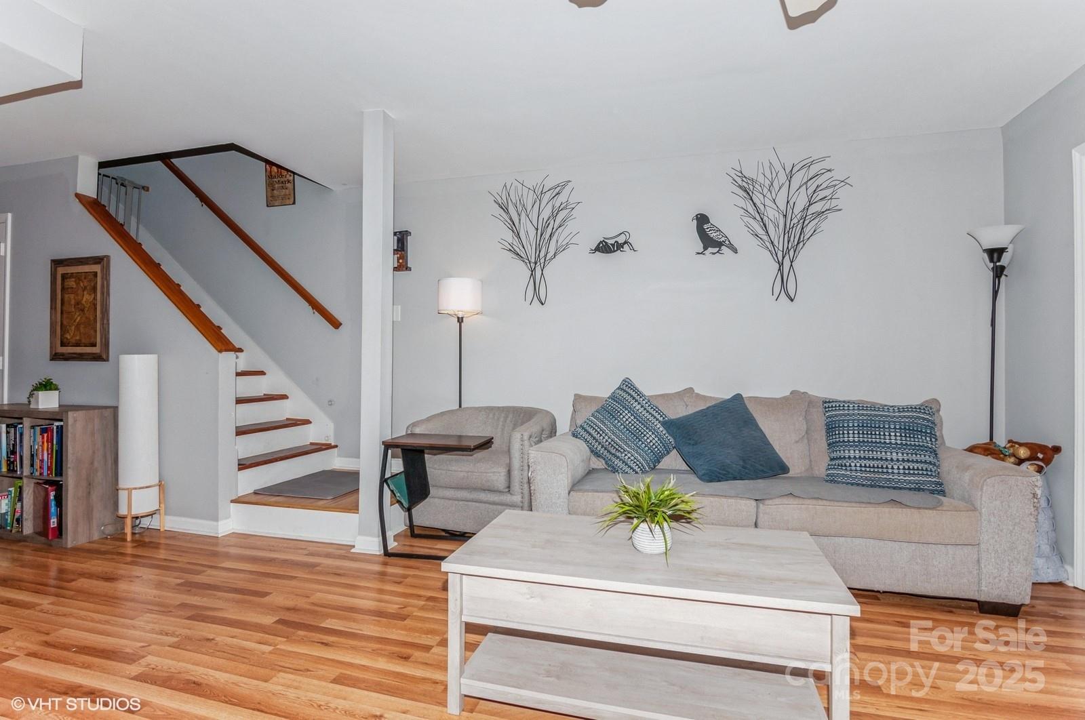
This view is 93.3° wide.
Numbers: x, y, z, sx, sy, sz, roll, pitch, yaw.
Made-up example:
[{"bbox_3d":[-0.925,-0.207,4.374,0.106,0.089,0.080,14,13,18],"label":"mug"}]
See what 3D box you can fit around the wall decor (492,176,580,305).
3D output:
[{"bbox_3d":[-0.060,-0.866,3.698,0.700,0.955,0.040,0,-1,14],"label":"wall decor"}]

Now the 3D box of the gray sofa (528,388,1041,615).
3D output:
[{"bbox_3d":[1.087,0.617,2.791,2.147,0.894,0.941,0,0,15],"label":"gray sofa"}]

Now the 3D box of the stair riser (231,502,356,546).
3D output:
[{"bbox_3d":[-1.476,0.972,3.055,0.910,0.195,0.030,0,-1,14],"label":"stair riser"}]

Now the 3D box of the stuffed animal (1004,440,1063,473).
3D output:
[{"bbox_3d":[2.437,0.488,2.551,0.240,0.180,0.200,0,-1,35],"label":"stuffed animal"}]

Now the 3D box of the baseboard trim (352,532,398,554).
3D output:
[{"bbox_3d":[-0.956,1.023,2.920,0.180,0.097,0.180,0,-1,14],"label":"baseboard trim"}]

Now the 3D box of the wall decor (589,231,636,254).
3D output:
[{"bbox_3d":[0.491,-0.817,3.563,0.340,0.178,0.025,0,-1,14],"label":"wall decor"}]

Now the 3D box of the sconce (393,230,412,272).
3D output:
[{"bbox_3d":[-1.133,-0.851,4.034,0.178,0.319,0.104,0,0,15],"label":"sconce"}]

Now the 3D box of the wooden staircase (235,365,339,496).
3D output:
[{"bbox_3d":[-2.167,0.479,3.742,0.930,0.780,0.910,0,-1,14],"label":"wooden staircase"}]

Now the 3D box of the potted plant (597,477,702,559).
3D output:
[{"bbox_3d":[0.341,0.488,1.641,0.298,0.235,0.282,0,0,15],"label":"potted plant"}]

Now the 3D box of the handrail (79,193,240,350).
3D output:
[{"bbox_3d":[-2.503,-0.578,3.308,1.596,0.030,0.130,42,9,11],"label":"handrail"}]

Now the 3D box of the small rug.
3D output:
[{"bbox_3d":[-1.497,0.860,3.581,0.610,0.012,0.750,0,-1,14],"label":"small rug"}]

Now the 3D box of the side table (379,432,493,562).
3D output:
[{"bbox_3d":[-0.581,0.751,2.865,0.554,0.627,0.350,0,0,15],"label":"side table"}]

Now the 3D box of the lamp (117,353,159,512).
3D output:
[{"bbox_3d":[-2.449,0.511,3.116,0.214,1.087,0.214,0,0,15],"label":"lamp"}]

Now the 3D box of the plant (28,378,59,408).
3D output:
[{"bbox_3d":[-3.118,0.203,3.217,0.125,0.190,0.131,0,0,15],"label":"plant"}]

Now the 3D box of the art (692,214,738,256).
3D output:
[{"bbox_3d":[1.172,-0.859,3.481,0.298,0.303,0.026,0,0,15],"label":"art"}]

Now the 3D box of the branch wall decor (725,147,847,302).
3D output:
[{"bbox_3d":[1.574,-0.866,3.283,0.730,1.000,0.040,0,-1,14],"label":"branch wall decor"}]

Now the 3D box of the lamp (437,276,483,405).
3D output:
[{"bbox_3d":[-0.599,0.236,3.737,0.314,1.669,0.314,0,0,15],"label":"lamp"}]

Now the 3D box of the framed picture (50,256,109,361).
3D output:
[{"bbox_3d":[-3.059,-0.334,3.384,0.512,0.679,0.037,0,0,15],"label":"framed picture"}]

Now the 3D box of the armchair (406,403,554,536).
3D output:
[{"bbox_3d":[-0.366,0.697,3.339,0.805,0.742,0.773,0,0,19],"label":"armchair"}]

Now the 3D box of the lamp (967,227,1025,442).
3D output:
[{"bbox_3d":[2.430,0.186,2.764,0.270,1.810,0.270,0,-1,14],"label":"lamp"}]

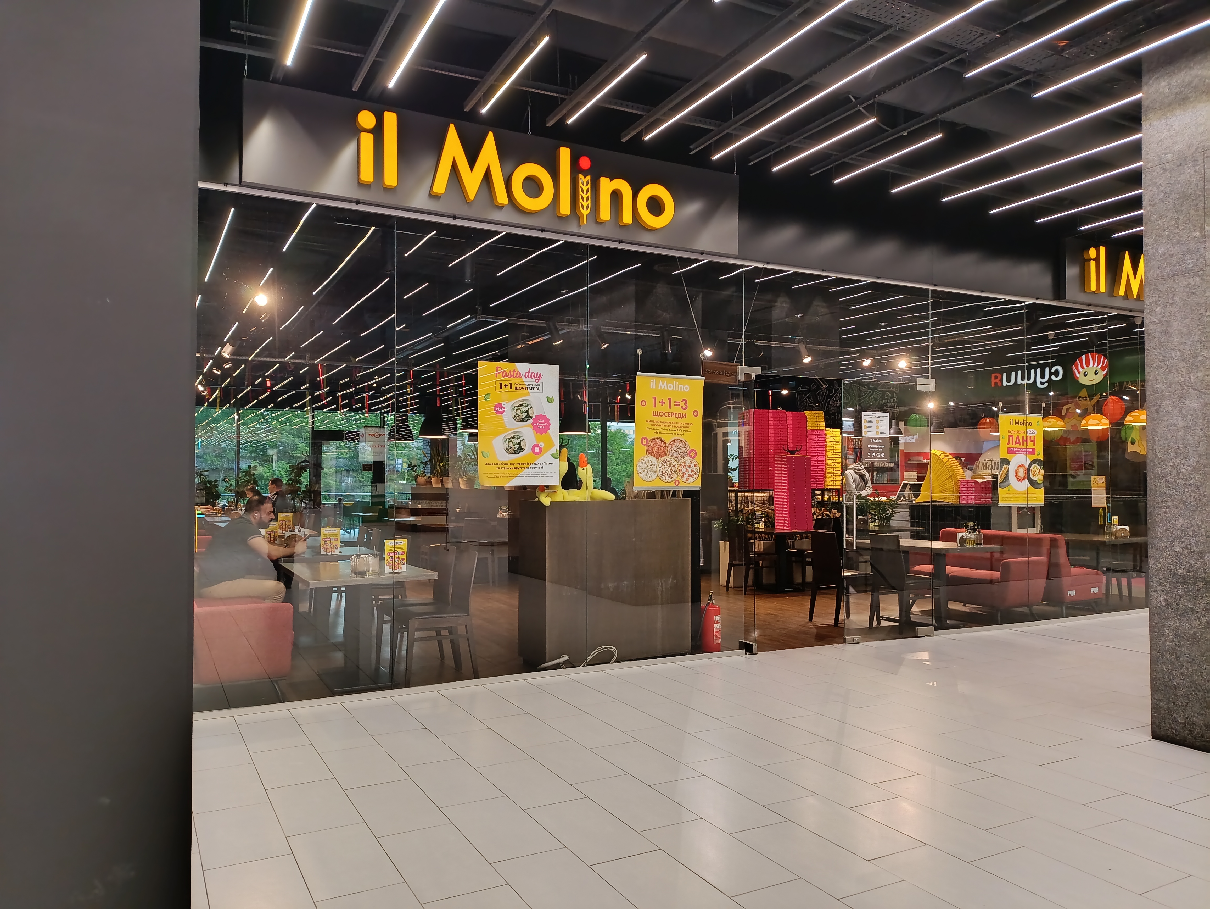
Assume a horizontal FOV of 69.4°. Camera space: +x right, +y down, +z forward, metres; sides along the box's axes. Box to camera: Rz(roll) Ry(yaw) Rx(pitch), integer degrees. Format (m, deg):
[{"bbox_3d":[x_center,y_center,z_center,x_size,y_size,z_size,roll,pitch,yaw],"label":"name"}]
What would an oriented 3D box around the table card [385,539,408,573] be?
[{"bbox_3d":[-1.414,0.687,5.920,0.150,0.222,0.050,0,-2,-1],"label":"table card"}]

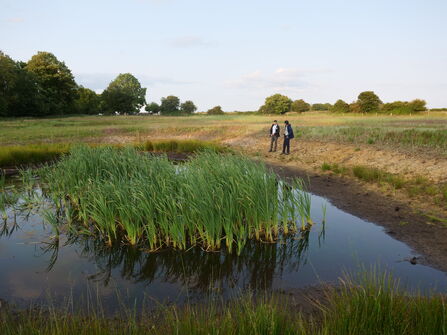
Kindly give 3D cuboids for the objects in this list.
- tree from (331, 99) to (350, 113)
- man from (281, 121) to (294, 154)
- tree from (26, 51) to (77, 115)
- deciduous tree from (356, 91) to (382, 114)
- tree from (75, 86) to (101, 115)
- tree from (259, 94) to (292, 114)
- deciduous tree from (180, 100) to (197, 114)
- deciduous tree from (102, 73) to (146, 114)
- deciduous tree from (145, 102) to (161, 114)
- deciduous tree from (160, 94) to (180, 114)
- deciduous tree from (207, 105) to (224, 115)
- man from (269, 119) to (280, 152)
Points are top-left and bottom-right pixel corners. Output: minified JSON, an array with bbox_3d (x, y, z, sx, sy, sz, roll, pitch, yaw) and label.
[{"bbox_3d":[41.493,-21.801,109.869,7.093,4.870,6.525,0,10,0],"label":"tree"},{"bbox_3d":[3.344,-1.559,16.185,0.500,1.774,0.520,-5,12,-27],"label":"man"},{"bbox_3d":[-40.223,-19.561,72.660,11.957,14.764,11.001,0,10,0],"label":"tree"},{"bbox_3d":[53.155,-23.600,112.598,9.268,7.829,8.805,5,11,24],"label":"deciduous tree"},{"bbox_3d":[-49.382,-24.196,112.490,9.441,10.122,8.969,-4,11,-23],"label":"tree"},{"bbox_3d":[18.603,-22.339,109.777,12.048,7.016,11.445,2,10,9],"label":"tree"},{"bbox_3d":[-11.648,-19.876,103.106,5.325,4.739,4.899,0,10,0],"label":"deciduous tree"},{"bbox_3d":[-28.168,-20.693,87.703,12.738,11.668,11.719,0,10,0],"label":"deciduous tree"},{"bbox_3d":[-25.127,-20.947,110.026,5.505,4.187,5.064,0,10,0],"label":"deciduous tree"},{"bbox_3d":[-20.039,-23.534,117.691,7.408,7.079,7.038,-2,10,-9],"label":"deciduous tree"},{"bbox_3d":[-2.844,-20.435,110.120,6.398,3.145,5.886,0,10,0],"label":"deciduous tree"},{"bbox_3d":[2.807,-1.695,16.969,0.620,1.760,0.420,2,10,9],"label":"man"}]

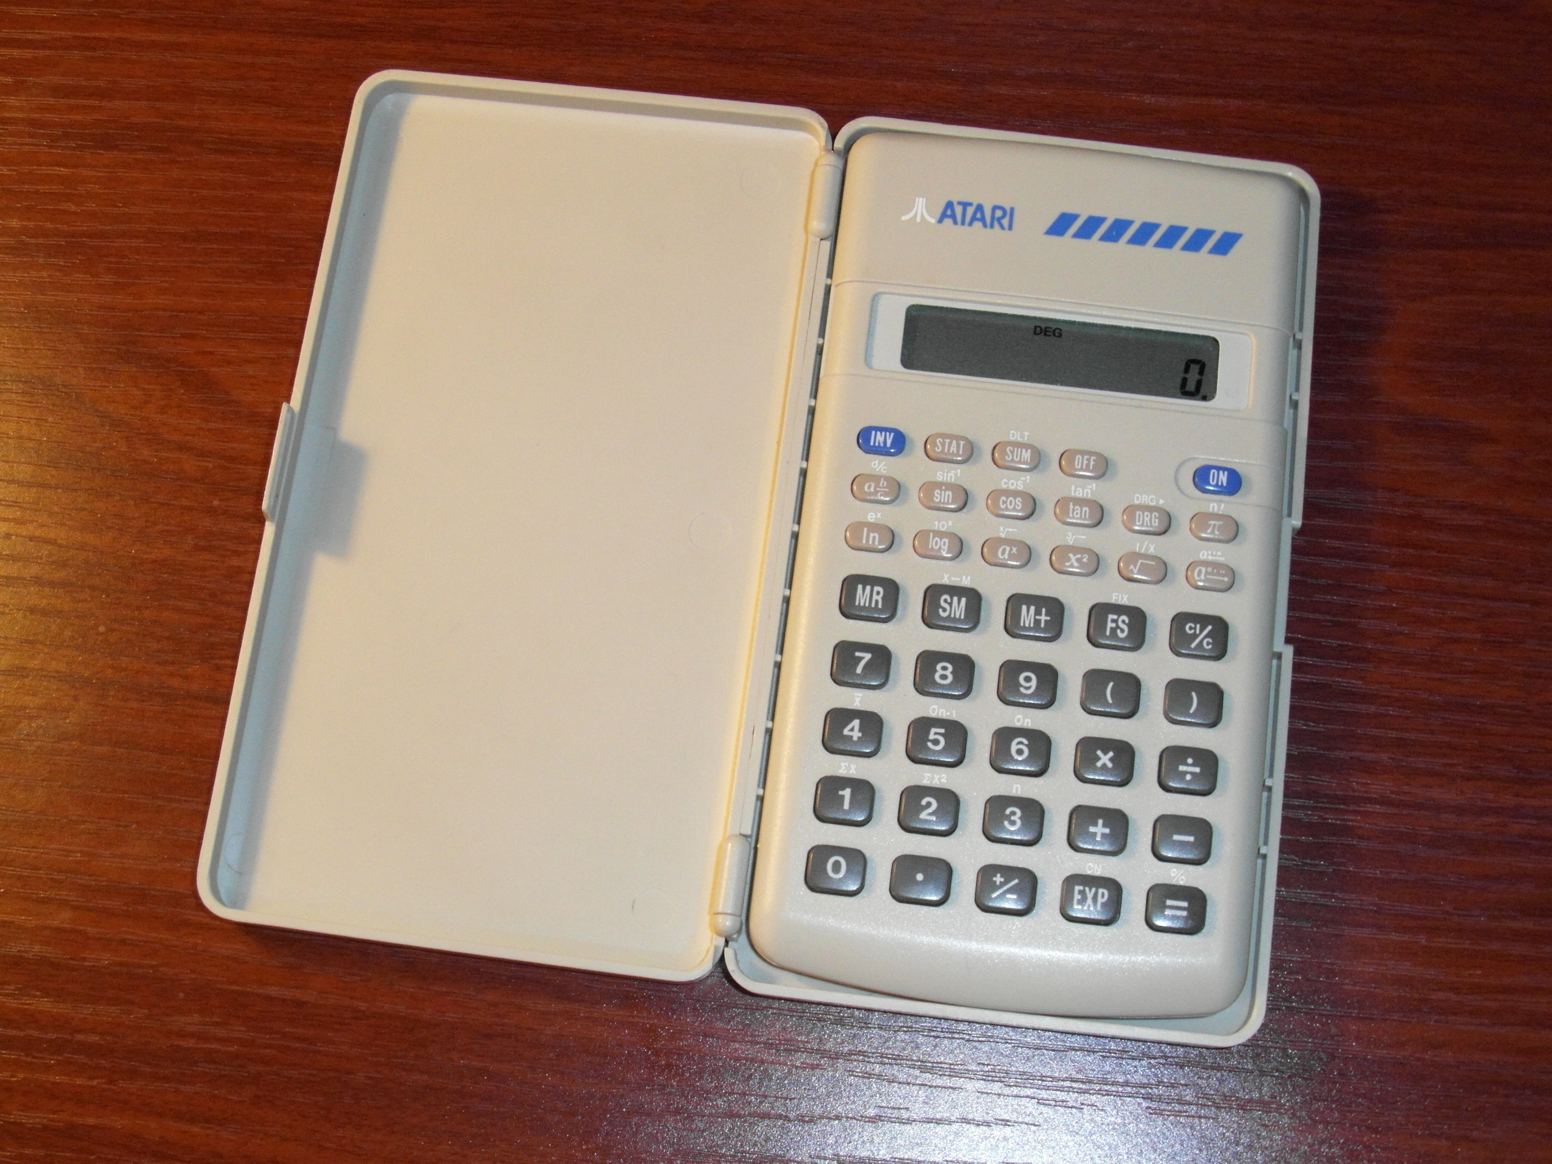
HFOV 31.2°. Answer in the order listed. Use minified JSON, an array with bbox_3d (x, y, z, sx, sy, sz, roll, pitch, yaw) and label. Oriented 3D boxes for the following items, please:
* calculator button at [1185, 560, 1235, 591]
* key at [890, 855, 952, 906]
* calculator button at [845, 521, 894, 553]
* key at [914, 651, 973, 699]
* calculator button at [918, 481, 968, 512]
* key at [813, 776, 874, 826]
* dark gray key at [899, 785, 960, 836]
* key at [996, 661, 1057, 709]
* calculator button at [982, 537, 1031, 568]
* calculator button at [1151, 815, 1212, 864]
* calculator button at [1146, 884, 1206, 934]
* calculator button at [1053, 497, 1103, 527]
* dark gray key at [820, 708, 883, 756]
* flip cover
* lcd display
[{"bbox_3d":[0.066,-0.001,0.424,0.007,0.002,0.004,7,74,3],"label":"calculator button"},{"bbox_3d":[0.020,0.042,0.390,0.009,0.002,0.007,6,72,3],"label":"key"},{"bbox_3d":[0.014,-0.007,0.406,0.007,0.002,0.004,6,72,3],"label":"calculator button"},{"bbox_3d":[0.024,0.013,0.399,0.009,0.002,0.007,6,72,3],"label":"key"},{"bbox_3d":[0.026,-0.013,0.428,0.007,0.002,0.004,7,74,3],"label":"calculator button"},{"bbox_3d":[0.010,0.032,0.402,0.009,0.002,0.007,7,71,3],"label":"key"},{"bbox_3d":[0.022,0.033,0.398,0.009,0.002,0.007,7,71,3],"label":"dark gray key"},{"bbox_3d":[0.038,0.015,0.420,0.009,0.003,0.007,7,74,3],"label":"key"},{"bbox_3d":[0.034,-0.004,0.414,0.007,0.002,0.004,7,71,3],"label":"calculator button"},{"bbox_3d":[0.057,0.036,0.391,0.009,0.002,0.007,6,72,3],"label":"calculator button"},{"bbox_3d":[0.057,0.047,0.396,0.009,0.002,0.007,7,71,3],"label":"calculator button"},{"bbox_3d":[0.045,-0.011,0.412,0.007,0.002,0.004,7,71,3],"label":"calculator button"},{"bbox_3d":[0.011,0.023,0.418,0.009,0.003,0.007,7,74,3],"label":"dark gray key"},{"bbox_3d":[-0.037,-0.012,0.425,0.078,0.006,0.141,7,70,3],"label":"flip cover"},{"bbox_3d":[0.043,-0.035,0.422,0.048,0.002,0.011,7,71,3],"label":"lcd display"}]

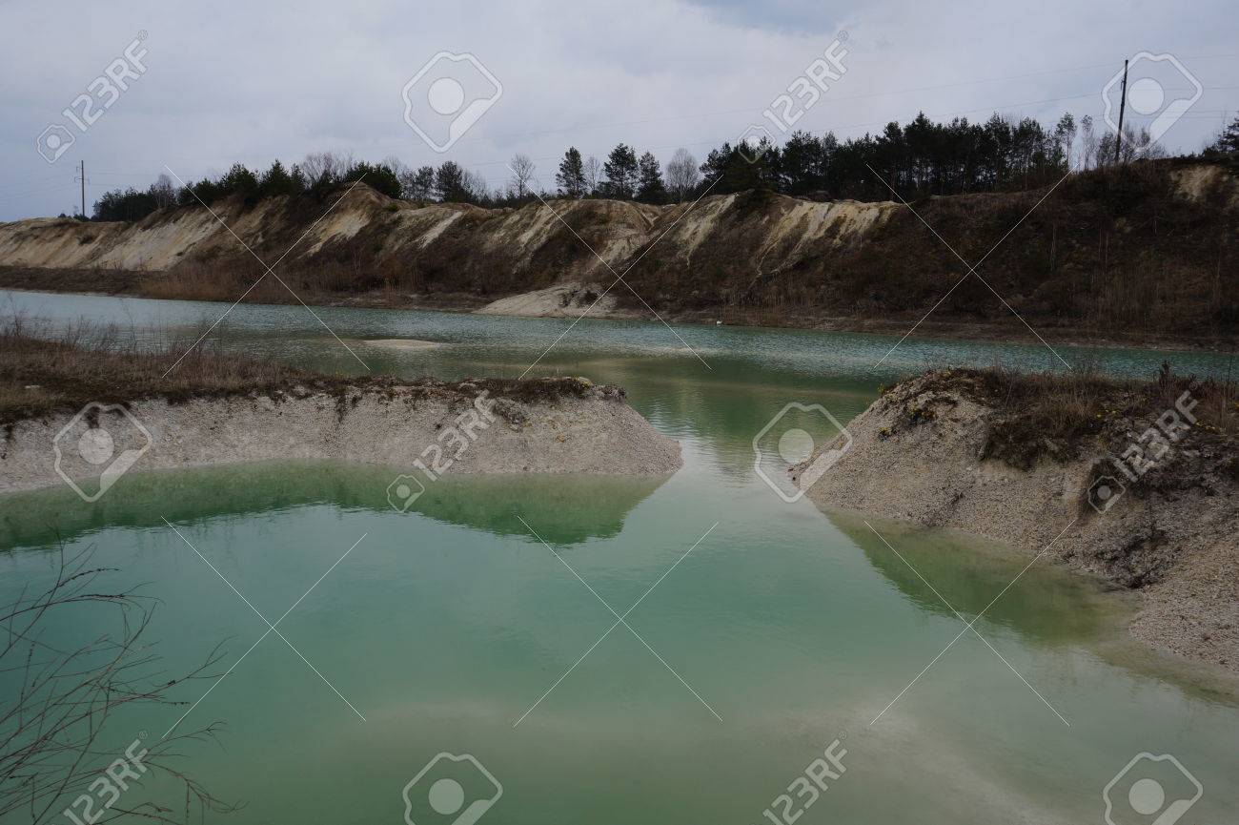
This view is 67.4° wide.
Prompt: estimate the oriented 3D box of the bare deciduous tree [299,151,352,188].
[{"bbox_3d":[-68.963,-56.548,218.000,12.270,9.540,11.040,2,7,0],"label":"bare deciduous tree"}]

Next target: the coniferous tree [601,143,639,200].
[{"bbox_3d":[0.120,-30.220,117.030,4.610,7.470,4.480,0,9,0],"label":"coniferous tree"}]

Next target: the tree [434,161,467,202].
[{"bbox_3d":[-23.220,-31.610,128.030,4.530,6.000,4.390,0,9,0],"label":"tree"}]

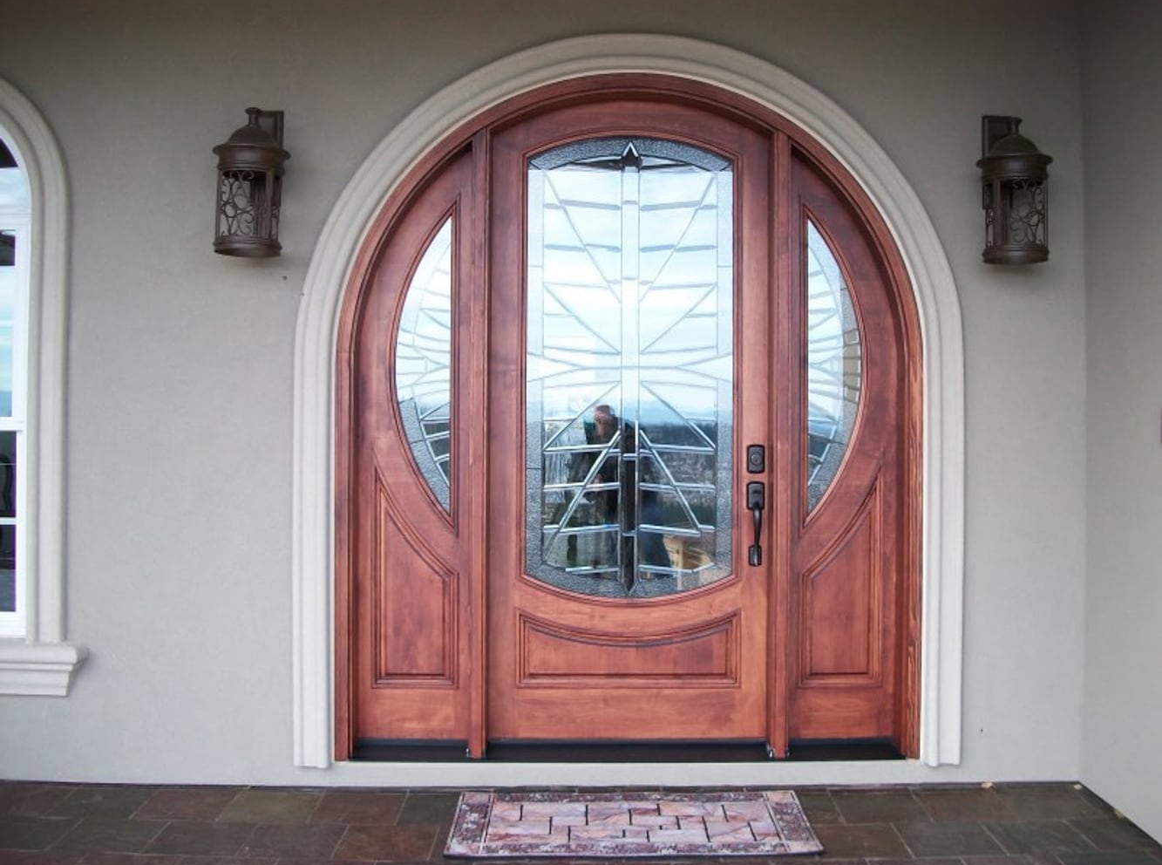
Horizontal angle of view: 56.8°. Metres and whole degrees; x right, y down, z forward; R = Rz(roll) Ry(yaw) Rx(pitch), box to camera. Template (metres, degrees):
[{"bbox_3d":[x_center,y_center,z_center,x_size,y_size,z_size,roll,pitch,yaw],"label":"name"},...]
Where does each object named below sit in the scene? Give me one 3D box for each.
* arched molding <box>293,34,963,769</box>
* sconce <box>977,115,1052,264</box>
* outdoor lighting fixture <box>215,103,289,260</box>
[{"bbox_3d":[0.184,-0.116,3.987,2.495,2.715,0.090,0,0,-1],"label":"arched molding"},{"bbox_3d":[1.562,-0.876,3.882,0.277,0.572,0.325,0,0,-1],"label":"sconce"},{"bbox_3d":[-1.174,-0.893,3.853,0.277,0.572,0.325,0,0,-1],"label":"outdoor lighting fixture"}]

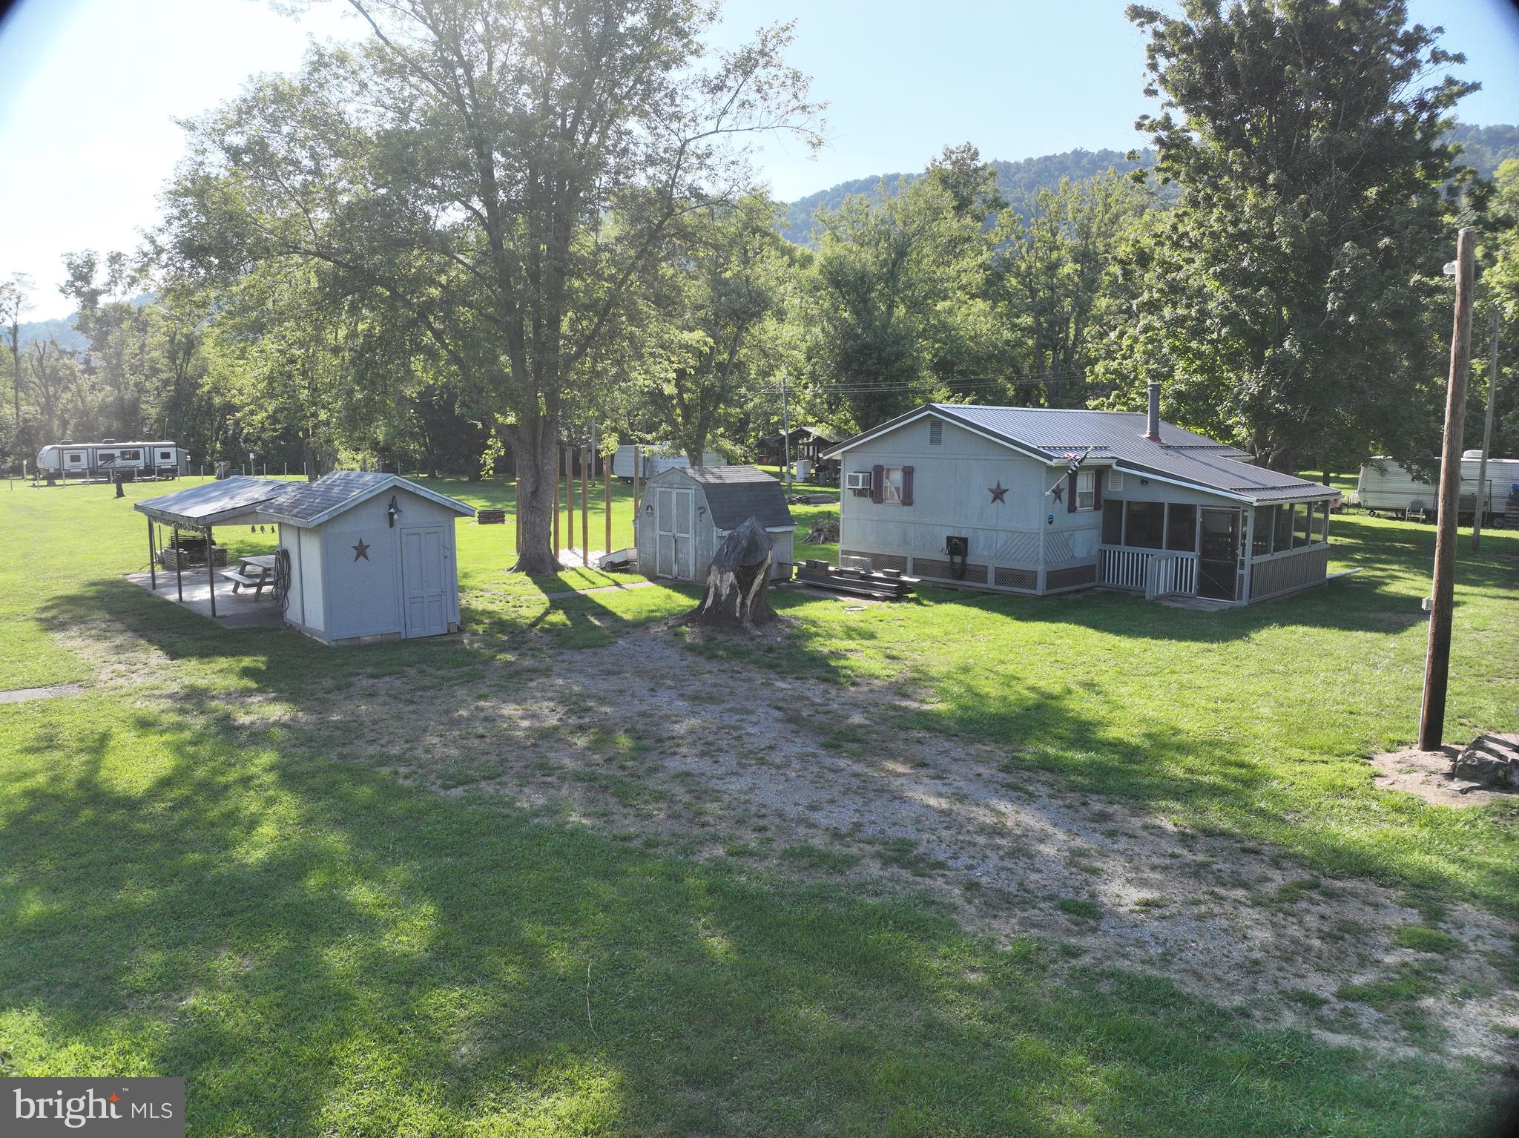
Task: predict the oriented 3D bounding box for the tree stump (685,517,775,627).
[{"bbox_3d":[-0.586,-0.006,21.104,1.750,2.083,1.500,0,7,0],"label":"tree stump"}]

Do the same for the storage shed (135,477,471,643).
[{"bbox_3d":[-9.928,-0.681,23.018,4.576,2.960,10.781,-6,9,-40],"label":"storage shed"}]

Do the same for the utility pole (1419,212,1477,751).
[{"bbox_3d":[7.841,-0.839,11.945,0.400,5.893,0.330,0,7,0],"label":"utility pole"}]

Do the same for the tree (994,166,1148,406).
[{"bbox_3d":[26.033,-20.235,89.514,13.197,25.944,11.000,0,7,0],"label":"tree"}]

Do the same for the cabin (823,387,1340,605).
[{"bbox_3d":[9.255,-2.280,28.466,10.800,4.900,10.387,-6,9,-43],"label":"cabin"}]

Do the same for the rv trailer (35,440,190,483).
[{"bbox_3d":[-55.660,-9.177,90.000,10.300,3.500,2.900,-6,9,-40],"label":"rv trailer"}]

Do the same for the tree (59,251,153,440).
[{"bbox_3d":[-67.047,-21.182,109.344,9.498,23.019,9.000,0,7,0],"label":"tree"}]

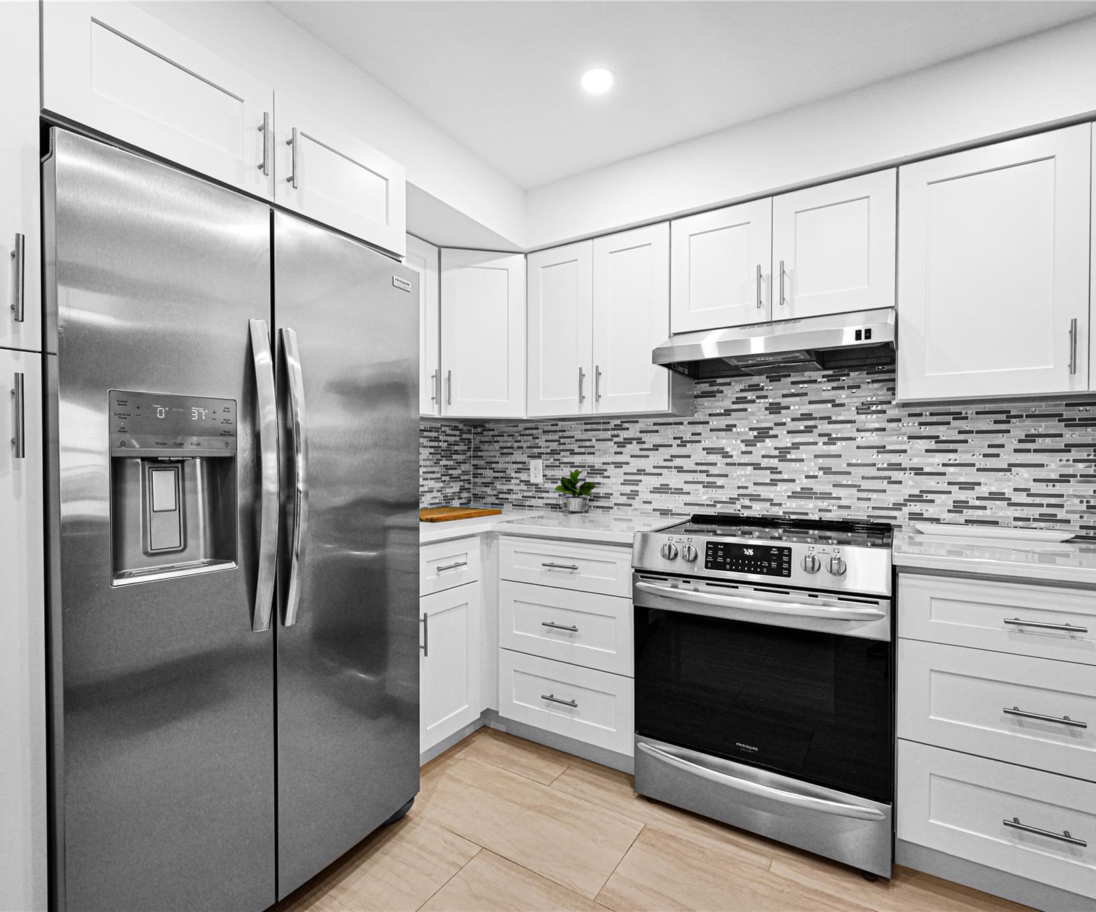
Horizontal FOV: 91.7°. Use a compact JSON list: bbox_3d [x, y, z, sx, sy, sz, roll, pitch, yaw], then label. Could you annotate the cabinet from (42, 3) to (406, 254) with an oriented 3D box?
[{"bbox_3d":[-0.988,-0.817,1.561,0.632,0.308,0.922,0,1,31],"label":"cabinet"}]

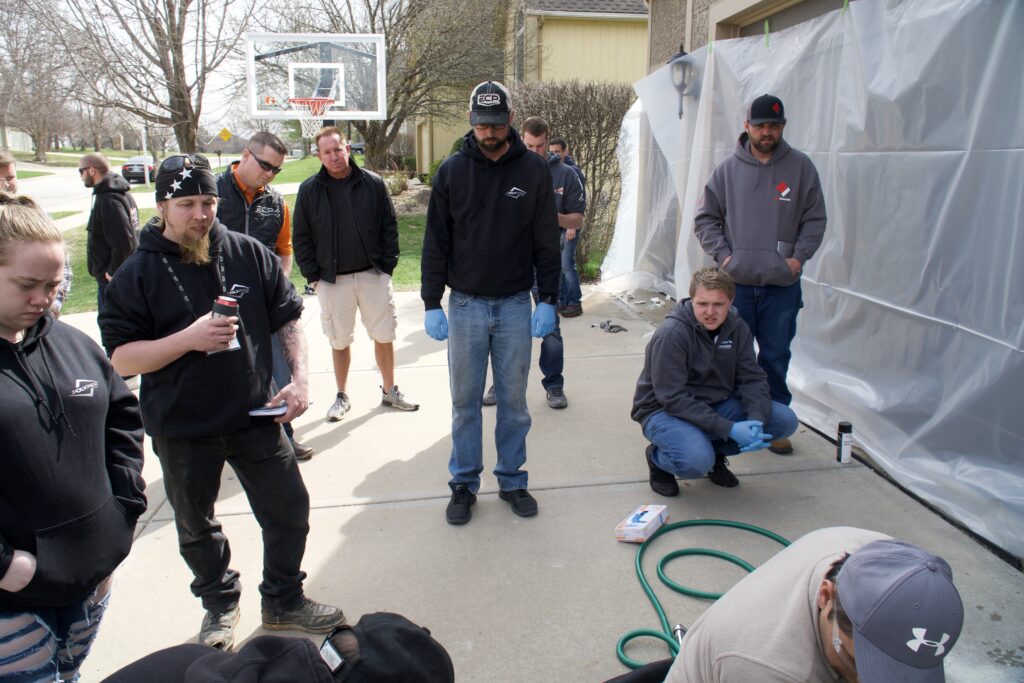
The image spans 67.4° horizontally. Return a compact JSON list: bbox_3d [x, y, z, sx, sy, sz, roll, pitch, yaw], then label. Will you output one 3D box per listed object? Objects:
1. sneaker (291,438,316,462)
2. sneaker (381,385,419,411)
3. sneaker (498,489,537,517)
[{"bbox_3d":[-1.205,0.559,4.222,0.290,0.120,0.108,10,16,35],"label":"sneaker"},{"bbox_3d":[-0.744,0.354,5.048,0.285,0.125,0.105,11,17,39],"label":"sneaker"},{"bbox_3d":[-0.003,0.676,3.497,0.115,0.120,0.300,-8,16,-27],"label":"sneaker"}]

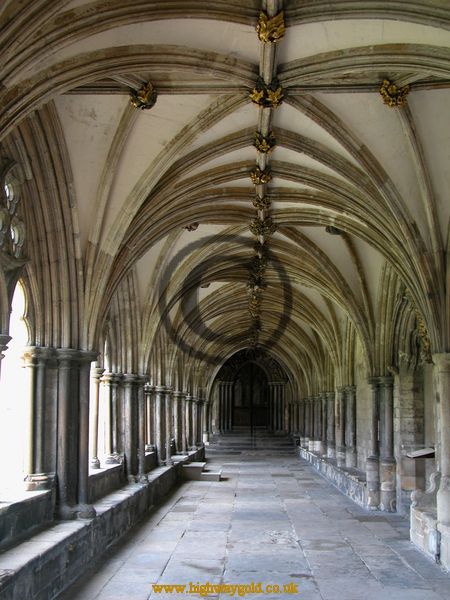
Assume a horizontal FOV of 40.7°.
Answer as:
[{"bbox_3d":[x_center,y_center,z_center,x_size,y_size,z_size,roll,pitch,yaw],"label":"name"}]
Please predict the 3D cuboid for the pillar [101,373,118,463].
[{"bbox_3d":[-1.875,1.908,9.850,0.270,1.436,0.270,0,-9,2],"label":"pillar"}]

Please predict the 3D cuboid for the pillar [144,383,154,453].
[{"bbox_3d":[-1.668,2.573,13.400,0.230,1.476,0.210,0,-9,2],"label":"pillar"}]

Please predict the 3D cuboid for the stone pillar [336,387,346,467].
[{"bbox_3d":[2.688,2.919,14.000,0.230,1.810,0.220,0,-9,2],"label":"stone pillar"}]

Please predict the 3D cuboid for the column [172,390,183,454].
[{"bbox_3d":[-1.409,3.605,18.000,0.230,1.810,0.230,0,-9,2],"label":"column"}]

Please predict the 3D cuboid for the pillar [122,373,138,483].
[{"bbox_3d":[-1.573,2.106,10.100,0.260,1.763,0.250,0,-9,2],"label":"pillar"}]

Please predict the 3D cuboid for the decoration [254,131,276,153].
[{"bbox_3d":[0.391,-1.528,5.850,0.215,0.170,0.215,0,-9,2],"label":"decoration"}]

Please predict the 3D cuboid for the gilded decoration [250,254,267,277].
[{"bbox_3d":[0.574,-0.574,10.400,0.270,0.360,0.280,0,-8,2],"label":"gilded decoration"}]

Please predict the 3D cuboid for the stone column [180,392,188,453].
[{"bbox_3d":[-1.306,3.957,19.562,0.250,1.927,0.250,0,-11,2],"label":"stone column"}]

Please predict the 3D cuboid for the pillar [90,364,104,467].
[{"bbox_3d":[-2.133,1.966,10.150,0.210,1.680,0.210,0,-9,2],"label":"pillar"}]

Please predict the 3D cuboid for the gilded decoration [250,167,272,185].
[{"bbox_3d":[0.401,-1.369,6.670,0.220,0.160,0.220,0,-9,2],"label":"gilded decoration"}]

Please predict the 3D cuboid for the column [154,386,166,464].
[{"bbox_3d":[-1.520,2.958,14.300,0.220,1.810,0.220,0,-9,2],"label":"column"}]

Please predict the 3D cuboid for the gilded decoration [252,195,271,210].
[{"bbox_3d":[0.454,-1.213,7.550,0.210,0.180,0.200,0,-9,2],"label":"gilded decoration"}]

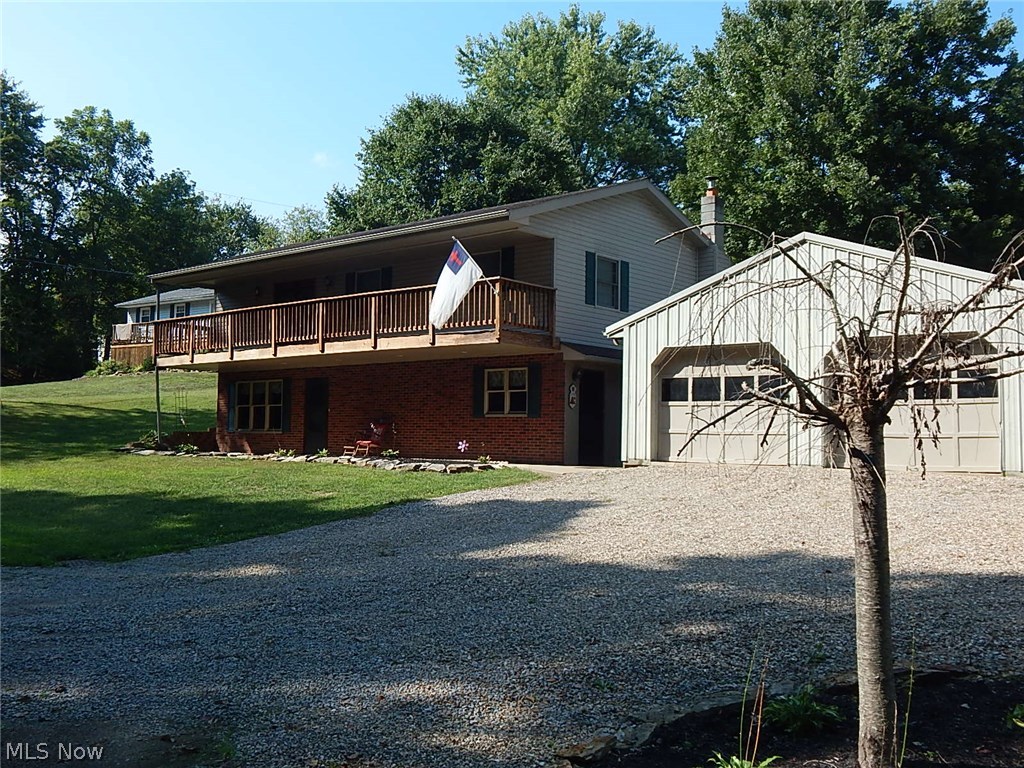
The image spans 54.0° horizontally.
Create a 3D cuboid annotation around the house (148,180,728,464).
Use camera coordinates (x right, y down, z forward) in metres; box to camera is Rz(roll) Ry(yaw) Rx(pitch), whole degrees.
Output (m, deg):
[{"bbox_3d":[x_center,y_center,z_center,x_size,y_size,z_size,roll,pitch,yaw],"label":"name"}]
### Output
[{"bbox_3d":[-1.954,-1.352,26.174,13.043,6.547,9.084,-2,-3,41],"label":"house"}]

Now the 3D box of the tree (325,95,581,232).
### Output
[{"bbox_3d":[-2.427,-5.548,40.288,10.180,12.270,10.000,0,-3,0],"label":"tree"}]

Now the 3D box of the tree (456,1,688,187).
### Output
[{"bbox_3d":[2.837,-8.720,47.438,10.650,18.690,10.700,0,-3,0],"label":"tree"}]

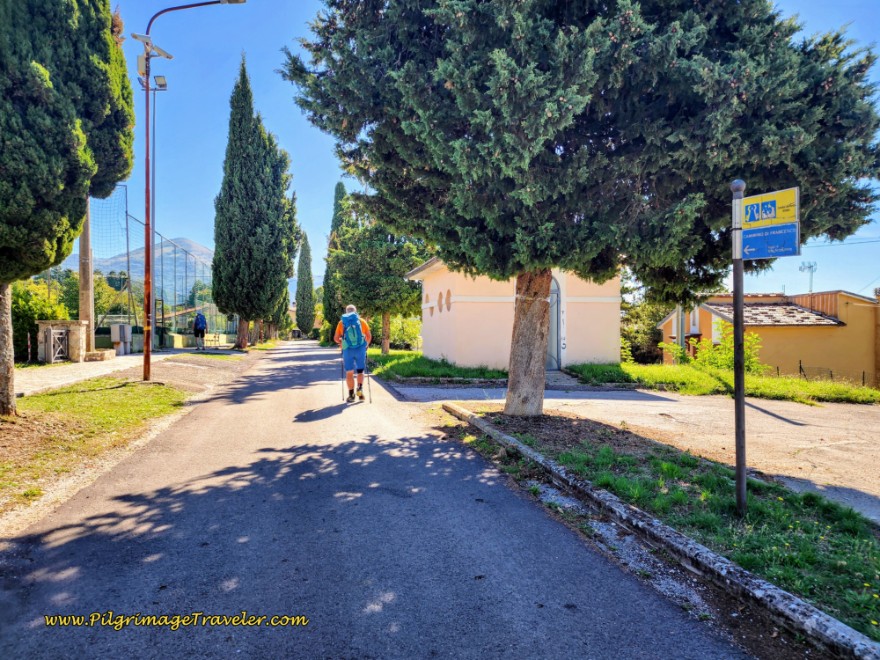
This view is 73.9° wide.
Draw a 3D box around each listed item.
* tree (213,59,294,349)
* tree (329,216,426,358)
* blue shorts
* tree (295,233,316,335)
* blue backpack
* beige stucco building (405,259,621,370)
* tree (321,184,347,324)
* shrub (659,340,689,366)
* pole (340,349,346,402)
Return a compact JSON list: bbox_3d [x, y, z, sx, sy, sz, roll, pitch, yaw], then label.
[{"bbox_3d":[-9.139,-6.157,28.500,4.000,14.100,4.000,0,0,0],"label":"tree"},{"bbox_3d":[-2.381,-1.906,23.800,4.100,5.750,4.000,0,0,0],"label":"tree"},{"bbox_3d":[-1.535,0.520,10.500,0.420,0.500,0.320,0,0,-12],"label":"blue shorts"},{"bbox_3d":[-13.112,-4.377,57.000,2.150,10.300,2.150,0,0,0],"label":"tree"},{"bbox_3d":[-1.530,0.010,10.280,0.370,0.630,0.300,0,0,-10],"label":"blue backpack"},{"bbox_3d":[2.420,-0.800,20.000,5.500,3.800,7.200,0,0,-9],"label":"beige stucco building"},{"bbox_3d":[-6.048,-3.889,34.000,1.600,9.400,1.600,0,0,0],"label":"tree"},{"bbox_3d":[7.388,0.710,18.500,0.950,0.800,0.850,0,0,0],"label":"shrub"},{"bbox_3d":[-1.765,0.780,10.580,0.070,1.050,0.080,-2,-8,-12],"label":"pole"}]

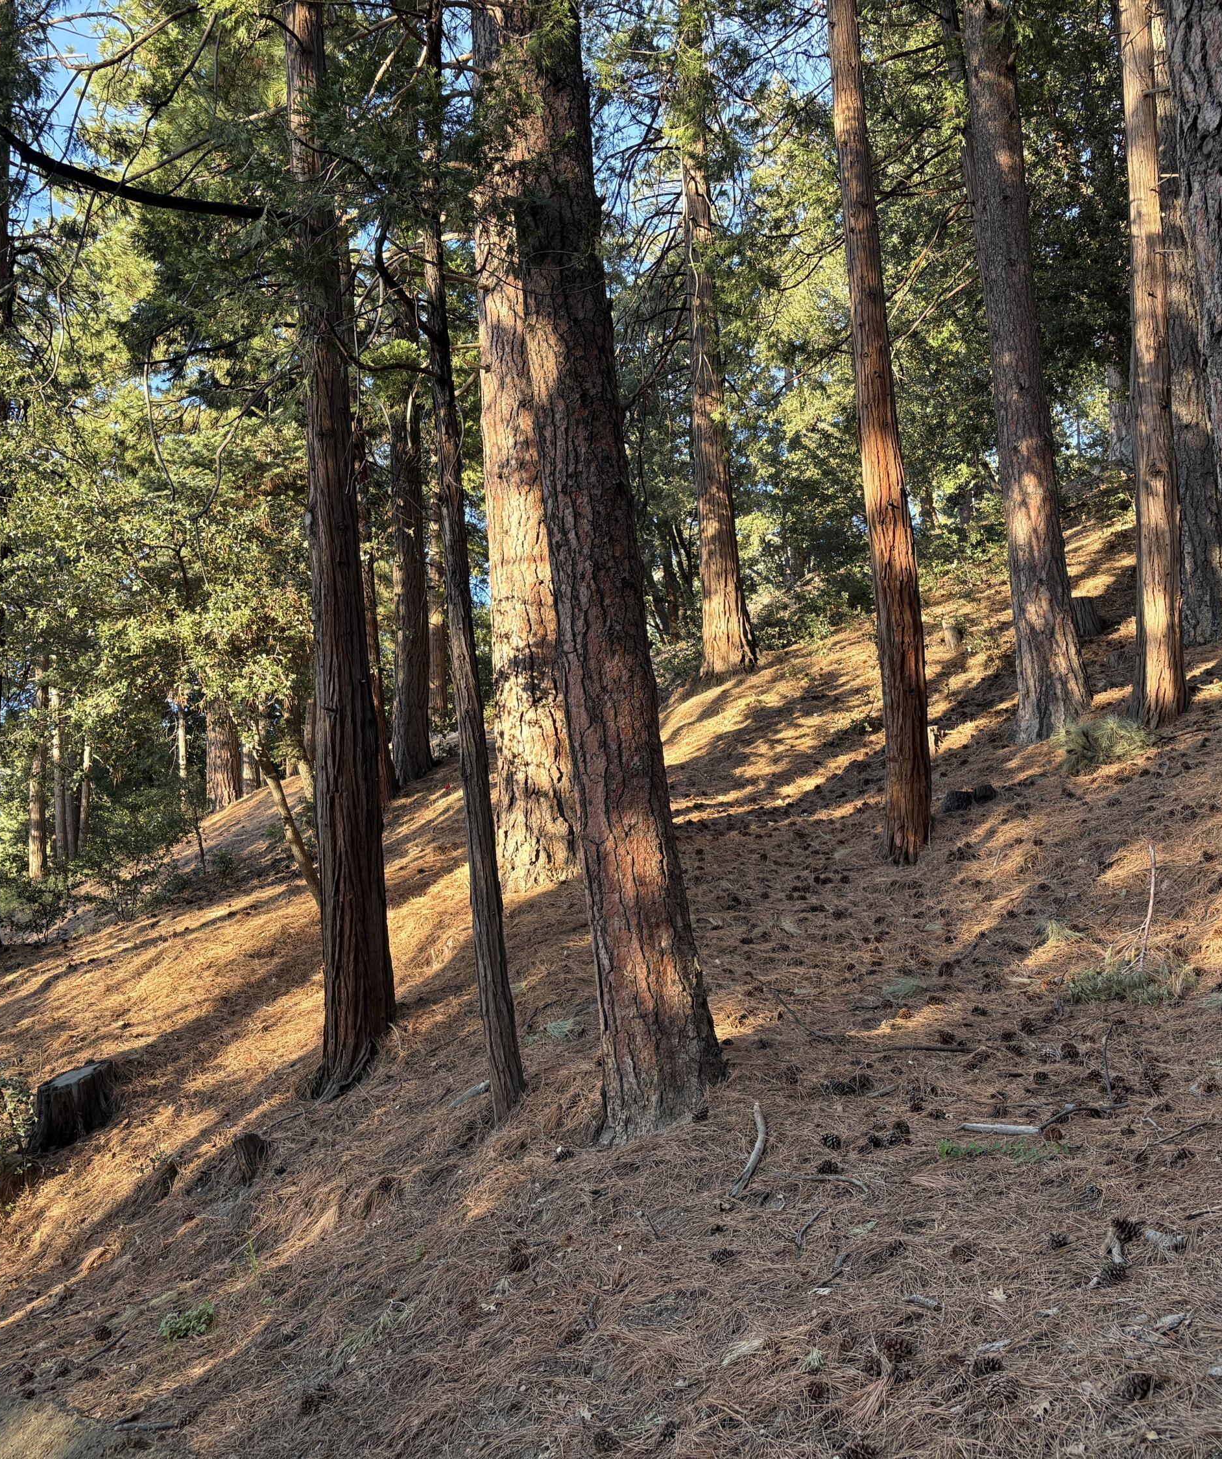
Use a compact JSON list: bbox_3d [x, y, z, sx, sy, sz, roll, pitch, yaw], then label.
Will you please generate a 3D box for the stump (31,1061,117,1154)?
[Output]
[{"bbox_3d":[-3.268,2.310,8.900,0.490,0.500,0.470,-3,-7,0],"label":"stump"}]

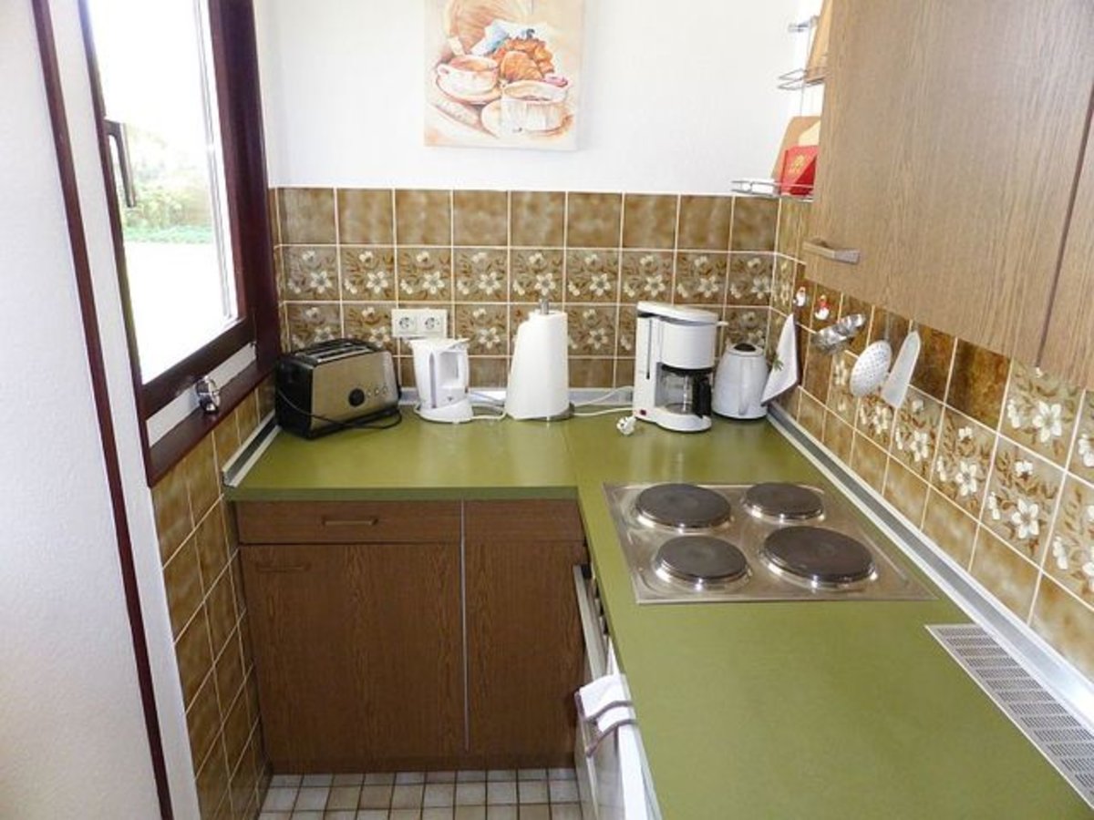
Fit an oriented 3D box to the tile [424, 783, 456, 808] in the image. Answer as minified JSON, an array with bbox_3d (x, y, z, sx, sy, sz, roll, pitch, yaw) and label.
[{"bbox_3d":[-0.265,0.956,1.873,0.074,0.010,0.074,0,18,-4],"label":"tile"}]

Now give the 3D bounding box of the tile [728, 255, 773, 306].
[{"bbox_3d":[0.565,-0.362,2.116,0.130,0.149,0.010,0,18,-4],"label":"tile"}]

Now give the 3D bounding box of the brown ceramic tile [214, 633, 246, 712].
[{"bbox_3d":[-0.687,0.565,1.633,0.010,0.149,0.149,0,18,-4],"label":"brown ceramic tile"}]

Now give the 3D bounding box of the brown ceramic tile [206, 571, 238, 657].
[{"bbox_3d":[-0.683,0.421,1.585,0.010,0.149,0.149,0,18,-4],"label":"brown ceramic tile"}]

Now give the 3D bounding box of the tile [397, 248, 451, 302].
[{"bbox_3d":[-0.331,-0.366,2.059,0.149,0.149,0.010,0,18,-3],"label":"tile"}]

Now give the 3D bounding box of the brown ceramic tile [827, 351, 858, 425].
[{"bbox_3d":[0.680,-0.055,1.709,0.012,0.149,0.149,0,18,-3],"label":"brown ceramic tile"}]

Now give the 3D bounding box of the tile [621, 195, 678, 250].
[{"bbox_3d":[0.278,-0.507,2.049,0.149,0.149,0.010,0,18,-3],"label":"tile"}]

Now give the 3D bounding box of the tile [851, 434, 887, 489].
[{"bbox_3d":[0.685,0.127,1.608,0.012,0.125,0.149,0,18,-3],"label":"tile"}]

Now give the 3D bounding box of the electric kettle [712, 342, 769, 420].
[{"bbox_3d":[0.537,-0.086,2.084,0.157,0.195,0.190,4,18,7],"label":"electric kettle"}]

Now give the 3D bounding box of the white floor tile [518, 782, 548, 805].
[{"bbox_3d":[-0.035,0.950,1.875,0.073,0.010,0.073,0,18,-3],"label":"white floor tile"}]

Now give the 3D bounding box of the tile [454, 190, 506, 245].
[{"bbox_3d":[-0.176,-0.511,2.025,0.150,0.150,0.010,0,18,-4],"label":"tile"}]

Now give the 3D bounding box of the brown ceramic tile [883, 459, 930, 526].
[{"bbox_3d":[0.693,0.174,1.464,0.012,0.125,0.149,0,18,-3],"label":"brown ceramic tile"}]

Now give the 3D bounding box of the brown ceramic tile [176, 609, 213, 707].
[{"bbox_3d":[-0.666,0.462,1.432,0.010,0.150,0.143,0,18,-4],"label":"brown ceramic tile"}]

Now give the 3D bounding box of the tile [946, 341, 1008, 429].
[{"bbox_3d":[0.693,-0.059,1.201,0.010,0.149,0.149,0,18,-4],"label":"tile"}]

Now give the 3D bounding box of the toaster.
[{"bbox_3d":[-0.543,-0.074,1.977,0.160,0.191,0.297,13,21,32],"label":"toaster"}]

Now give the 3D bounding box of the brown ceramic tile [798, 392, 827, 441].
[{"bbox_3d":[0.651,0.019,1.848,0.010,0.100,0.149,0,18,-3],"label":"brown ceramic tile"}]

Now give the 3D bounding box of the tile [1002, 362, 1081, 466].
[{"bbox_3d":[0.695,-0.012,1.056,0.010,0.150,0.150,0,18,-4],"label":"tile"}]

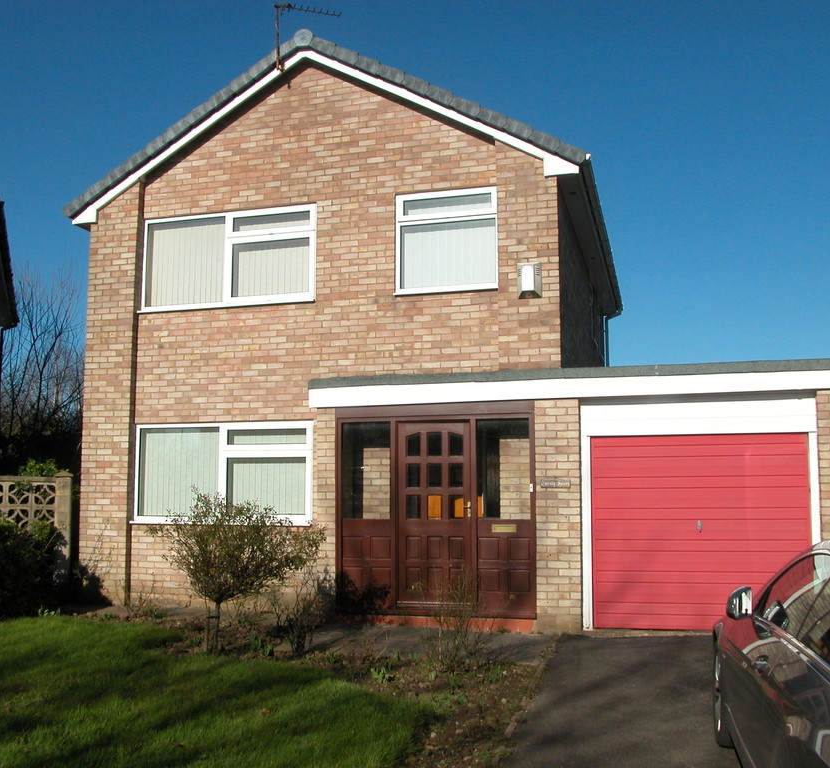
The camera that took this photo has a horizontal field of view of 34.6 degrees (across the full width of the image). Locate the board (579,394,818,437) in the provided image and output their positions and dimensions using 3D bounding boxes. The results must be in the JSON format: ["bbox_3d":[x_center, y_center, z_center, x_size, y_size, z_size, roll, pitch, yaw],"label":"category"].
[{"bbox_3d":[2.755,0.343,13.044,2.280,0.310,0.060,-2,-7,20],"label":"board"}]

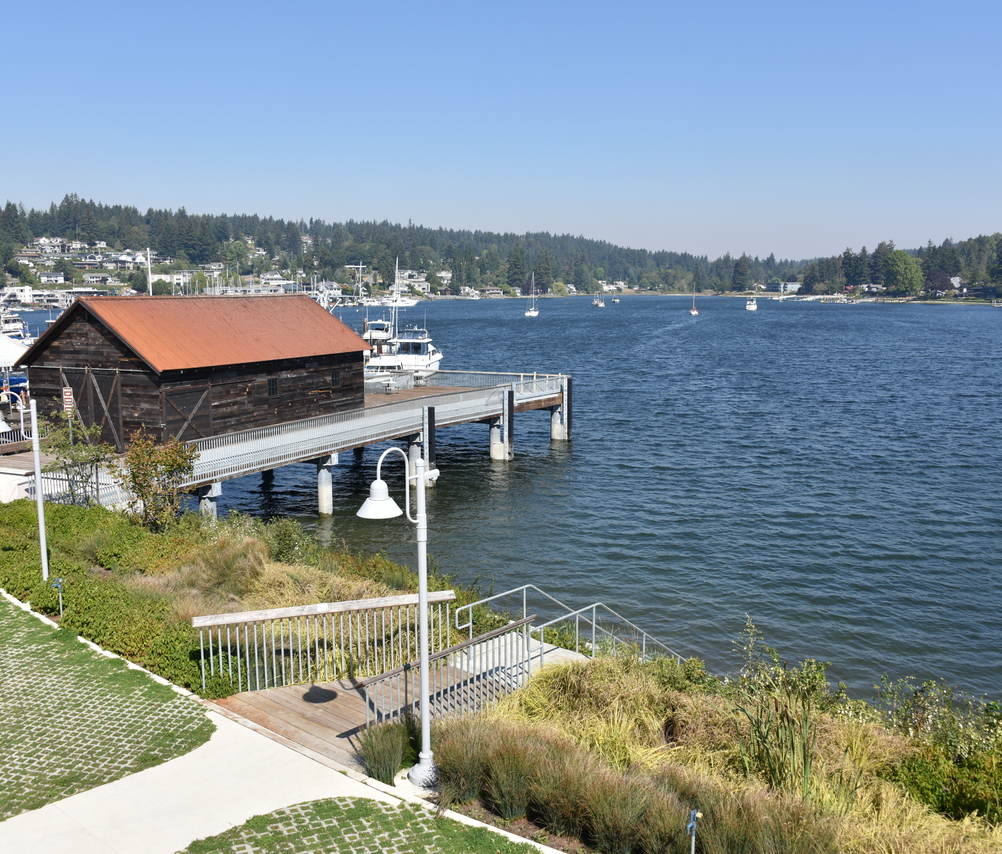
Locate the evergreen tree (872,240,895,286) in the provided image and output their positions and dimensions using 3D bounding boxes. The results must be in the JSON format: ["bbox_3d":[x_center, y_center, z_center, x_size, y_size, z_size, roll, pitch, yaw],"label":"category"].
[{"bbox_3d":[249.699,-106.734,650.000,15.000,30.000,15.000,3,8,21],"label":"evergreen tree"}]

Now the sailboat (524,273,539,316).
[{"bbox_3d":[9.184,-39.256,295.000,3.200,13.300,9.800,3,8,20],"label":"sailboat"}]

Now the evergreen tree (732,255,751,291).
[{"bbox_3d":[217.385,-139.650,900.000,15.500,32.500,15.500,1,8,13],"label":"evergreen tree"}]

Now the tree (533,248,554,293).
[{"bbox_3d":[36.082,-132.913,847.366,16.220,38.261,16.220,0,8,2],"label":"tree"}]

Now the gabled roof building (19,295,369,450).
[{"bbox_3d":[-12.328,-2.691,42.418,7.650,5.750,13.100,4,9,27],"label":"gabled roof building"}]

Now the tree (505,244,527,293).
[{"bbox_3d":[12.584,-134.980,847.079,16.220,42.437,16.220,0,8,1],"label":"tree"}]

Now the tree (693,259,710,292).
[{"bbox_3d":[177.272,-134.176,887.936,11.620,29.983,11.620,1,8,11],"label":"tree"}]

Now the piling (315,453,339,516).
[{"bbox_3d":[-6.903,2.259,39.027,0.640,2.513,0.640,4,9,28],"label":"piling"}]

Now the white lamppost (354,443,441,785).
[{"bbox_3d":[-0.956,2.007,10.133,0.460,3.670,1.270,4,9,27],"label":"white lamppost"}]

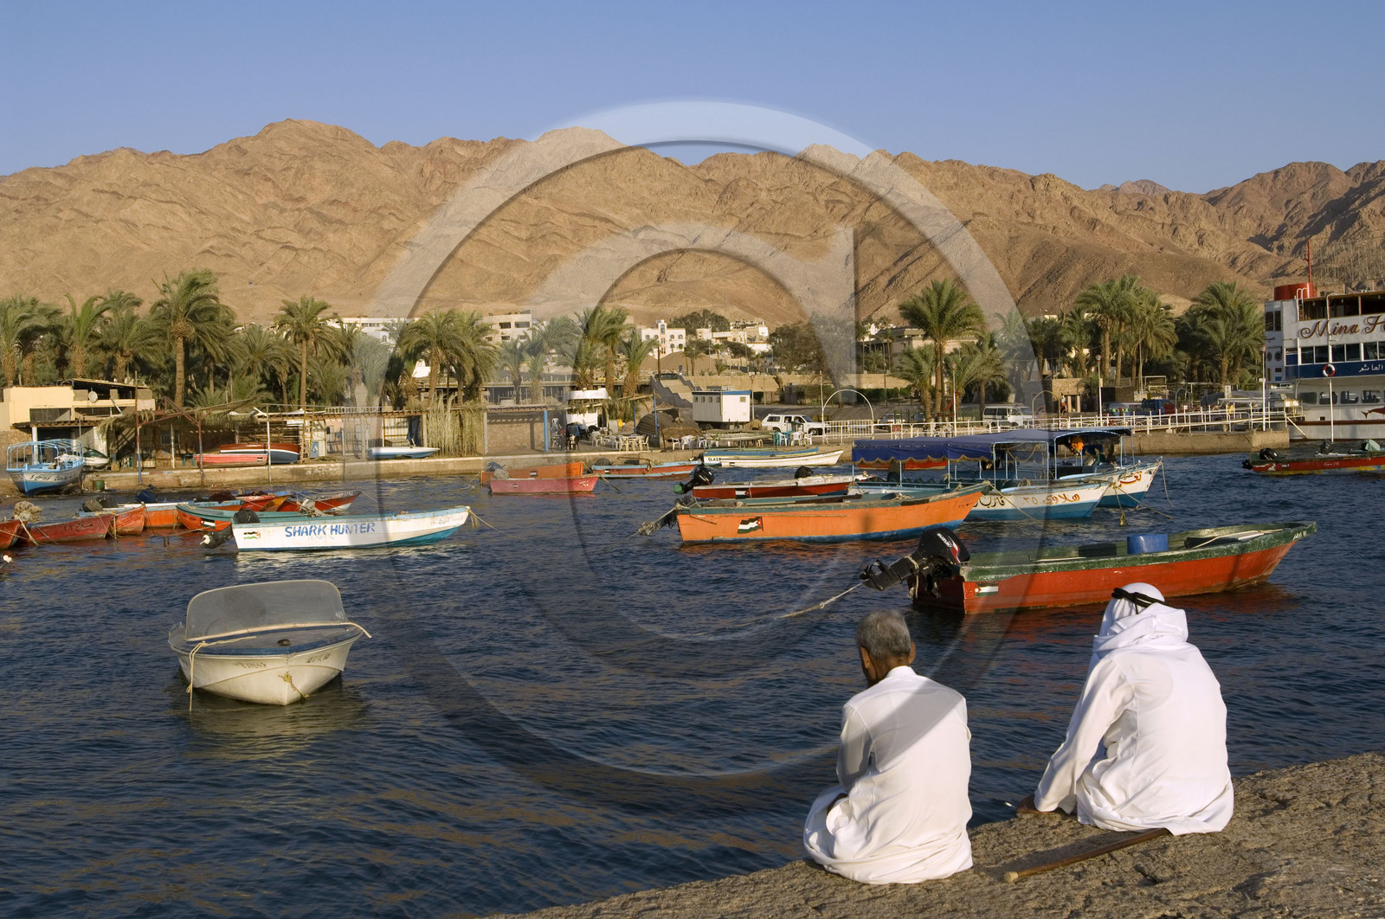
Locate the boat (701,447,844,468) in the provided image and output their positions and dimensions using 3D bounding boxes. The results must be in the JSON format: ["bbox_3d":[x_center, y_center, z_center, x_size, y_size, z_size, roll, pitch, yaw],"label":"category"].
[{"bbox_3d":[4.277,-0.057,79.500,7.000,1.100,1.900,-2,2,7],"label":"boat"}]

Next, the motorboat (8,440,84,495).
[{"bbox_3d":[-31.227,0.340,72.500,2.300,2.500,6.500,-2,2,-6],"label":"motorboat"}]

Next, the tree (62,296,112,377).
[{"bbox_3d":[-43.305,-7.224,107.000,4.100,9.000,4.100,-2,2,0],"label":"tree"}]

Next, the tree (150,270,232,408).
[{"bbox_3d":[-36.815,-7.665,110.000,6.200,12.400,6.200,-2,1,0],"label":"tree"}]

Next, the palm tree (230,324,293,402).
[{"bbox_3d":[-30.213,-5.952,105.000,4.400,7.200,4.400,-2,2,0],"label":"palm tree"}]

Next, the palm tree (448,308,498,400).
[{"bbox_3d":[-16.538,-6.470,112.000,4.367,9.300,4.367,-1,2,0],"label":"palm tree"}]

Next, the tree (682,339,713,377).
[{"bbox_3d":[0.518,-13.914,205.000,4.200,5.200,4.200,-2,1,0],"label":"tree"}]

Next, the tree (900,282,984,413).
[{"bbox_3d":[20.714,-8.891,125.000,7.221,12.275,7.221,-1,2,0],"label":"tree"}]

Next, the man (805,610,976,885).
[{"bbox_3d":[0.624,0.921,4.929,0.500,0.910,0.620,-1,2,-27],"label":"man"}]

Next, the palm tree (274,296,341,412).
[{"bbox_3d":[-29.263,-7.120,114.000,5.300,10.800,5.300,-2,1,0],"label":"palm tree"}]

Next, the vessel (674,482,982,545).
[{"bbox_3d":[2.918,1.148,32.247,6.700,1.120,1.900,-1,2,-18],"label":"vessel"}]

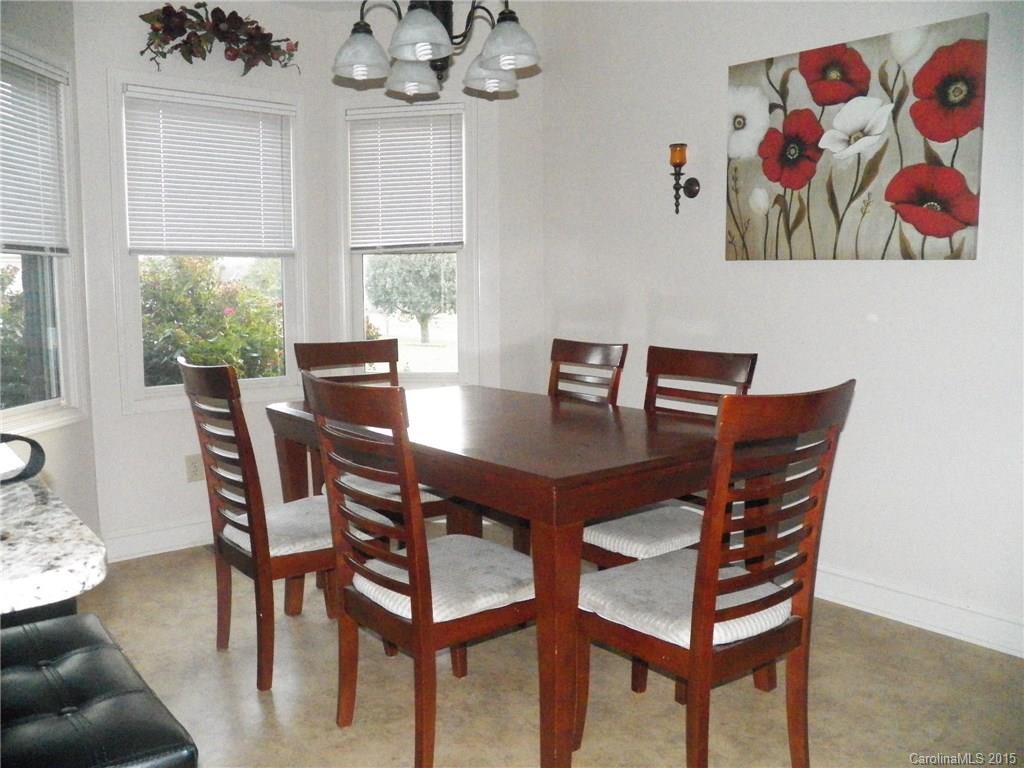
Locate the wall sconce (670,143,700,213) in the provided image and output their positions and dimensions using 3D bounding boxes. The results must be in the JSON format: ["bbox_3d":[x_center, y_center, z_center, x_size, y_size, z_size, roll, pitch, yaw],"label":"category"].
[{"bbox_3d":[0.701,-0.836,3.394,0.139,0.275,0.087,-6,9,-41],"label":"wall sconce"}]

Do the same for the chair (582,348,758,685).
[{"bbox_3d":[0.435,0.385,2.653,0.530,0.960,0.455,-5,8,-37],"label":"chair"}]

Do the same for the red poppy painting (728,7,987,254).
[{"bbox_3d":[1.167,-0.812,2.938,0.035,0.748,0.925,-6,9,-41],"label":"red poppy painting"}]

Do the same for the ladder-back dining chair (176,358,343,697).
[{"bbox_3d":[-0.704,0.393,2.610,0.530,0.960,0.455,-5,8,-38],"label":"ladder-back dining chair"}]

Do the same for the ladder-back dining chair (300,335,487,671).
[{"bbox_3d":[-0.508,0.328,3.168,0.455,0.960,0.530,-5,8,-36],"label":"ladder-back dining chair"}]

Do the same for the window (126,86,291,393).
[{"bbox_3d":[-1.325,-0.637,3.743,0.770,1.274,0.090,-6,9,-39],"label":"window"}]

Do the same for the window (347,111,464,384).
[{"bbox_3d":[-0.496,-0.669,3.985,0.566,1.280,0.090,1,7,7],"label":"window"}]

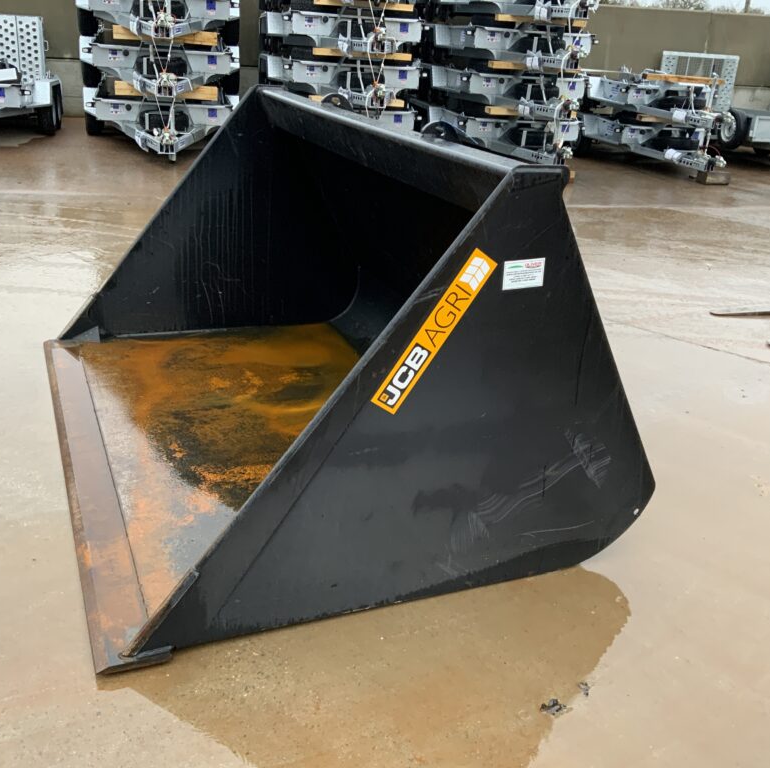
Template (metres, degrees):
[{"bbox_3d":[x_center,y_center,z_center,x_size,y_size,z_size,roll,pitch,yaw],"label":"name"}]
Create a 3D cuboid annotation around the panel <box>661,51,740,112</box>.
[{"bbox_3d":[4.902,-4.700,13.491,1.307,0.919,0.070,-1,23,-10],"label":"panel"}]

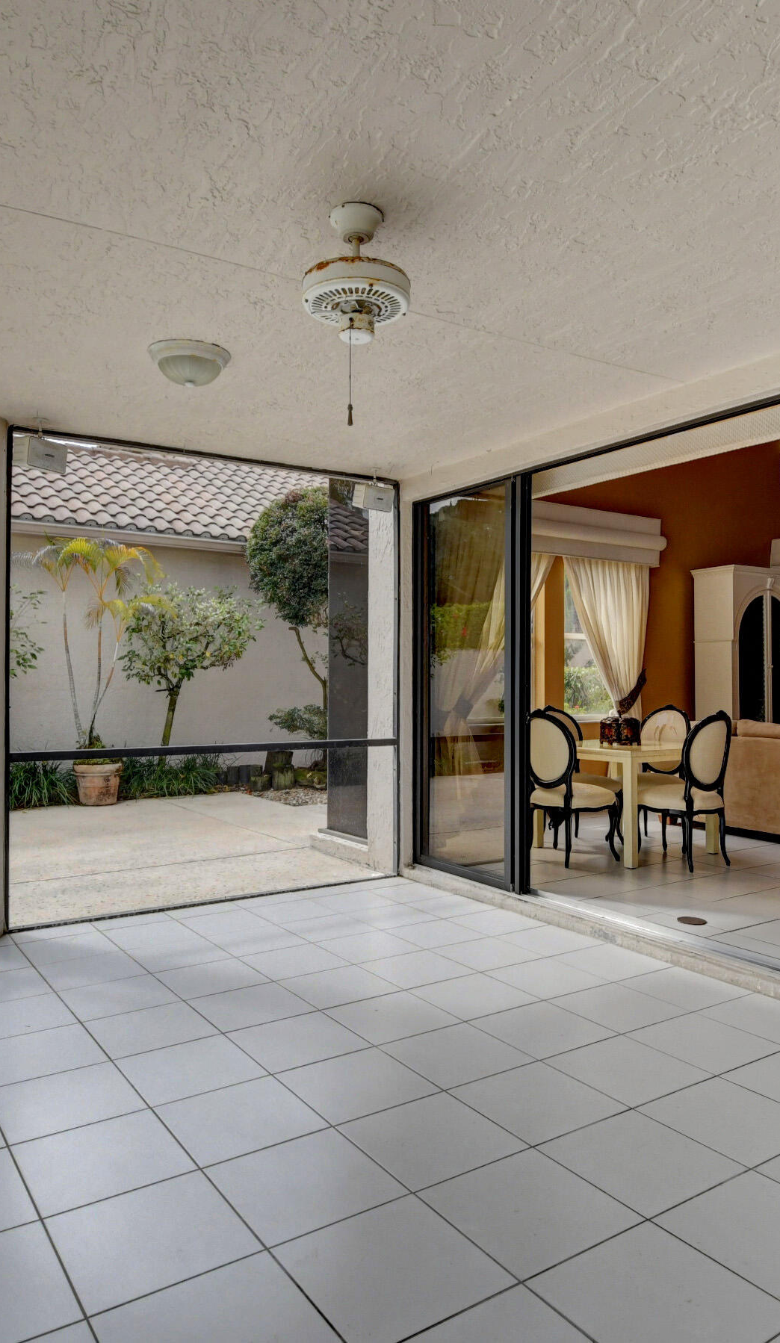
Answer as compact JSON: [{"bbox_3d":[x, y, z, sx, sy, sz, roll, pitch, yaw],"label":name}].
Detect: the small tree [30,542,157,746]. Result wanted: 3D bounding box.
[{"bbox_3d":[-3.245,-0.270,9.150,1.470,2.400,1.350,0,0,-36],"label":"small tree"}]

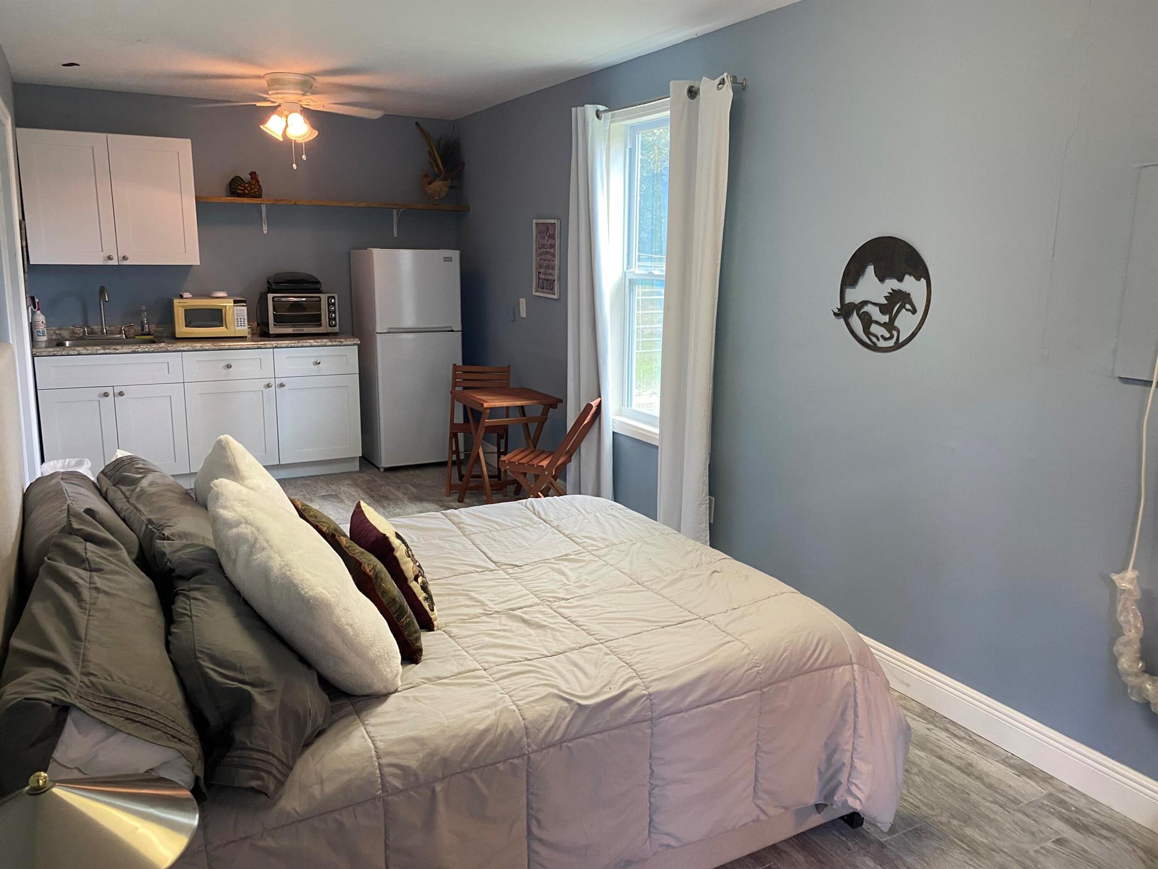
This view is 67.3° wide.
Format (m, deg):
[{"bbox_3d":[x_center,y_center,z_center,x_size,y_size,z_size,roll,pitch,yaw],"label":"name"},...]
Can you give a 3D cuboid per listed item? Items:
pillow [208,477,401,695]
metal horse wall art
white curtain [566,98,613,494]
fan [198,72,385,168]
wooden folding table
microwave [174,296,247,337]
[{"bbox_3d":[-0.631,0.330,1.997,0.190,0.475,0.480,-42,29,-18],"label":"pillow"},{"bbox_3d":[1.042,-0.487,3.021,0.020,0.400,0.430,-6,13,-28],"label":"metal horse wall art"},{"bbox_3d":[0.066,-0.626,4.689,0.110,2.160,0.400,-6,14,-28],"label":"white curtain"},{"bbox_3d":[-1.596,-1.746,4.859,1.070,0.495,1.070,-6,13,-28],"label":"fan"},{"bbox_3d":[-0.439,0.106,5.113,0.465,0.675,0.510,-6,13,-28],"label":"wooden folding table"},{"bbox_3d":[-2.415,-0.760,5.695,0.430,0.260,0.320,-4,13,-22],"label":"microwave"}]

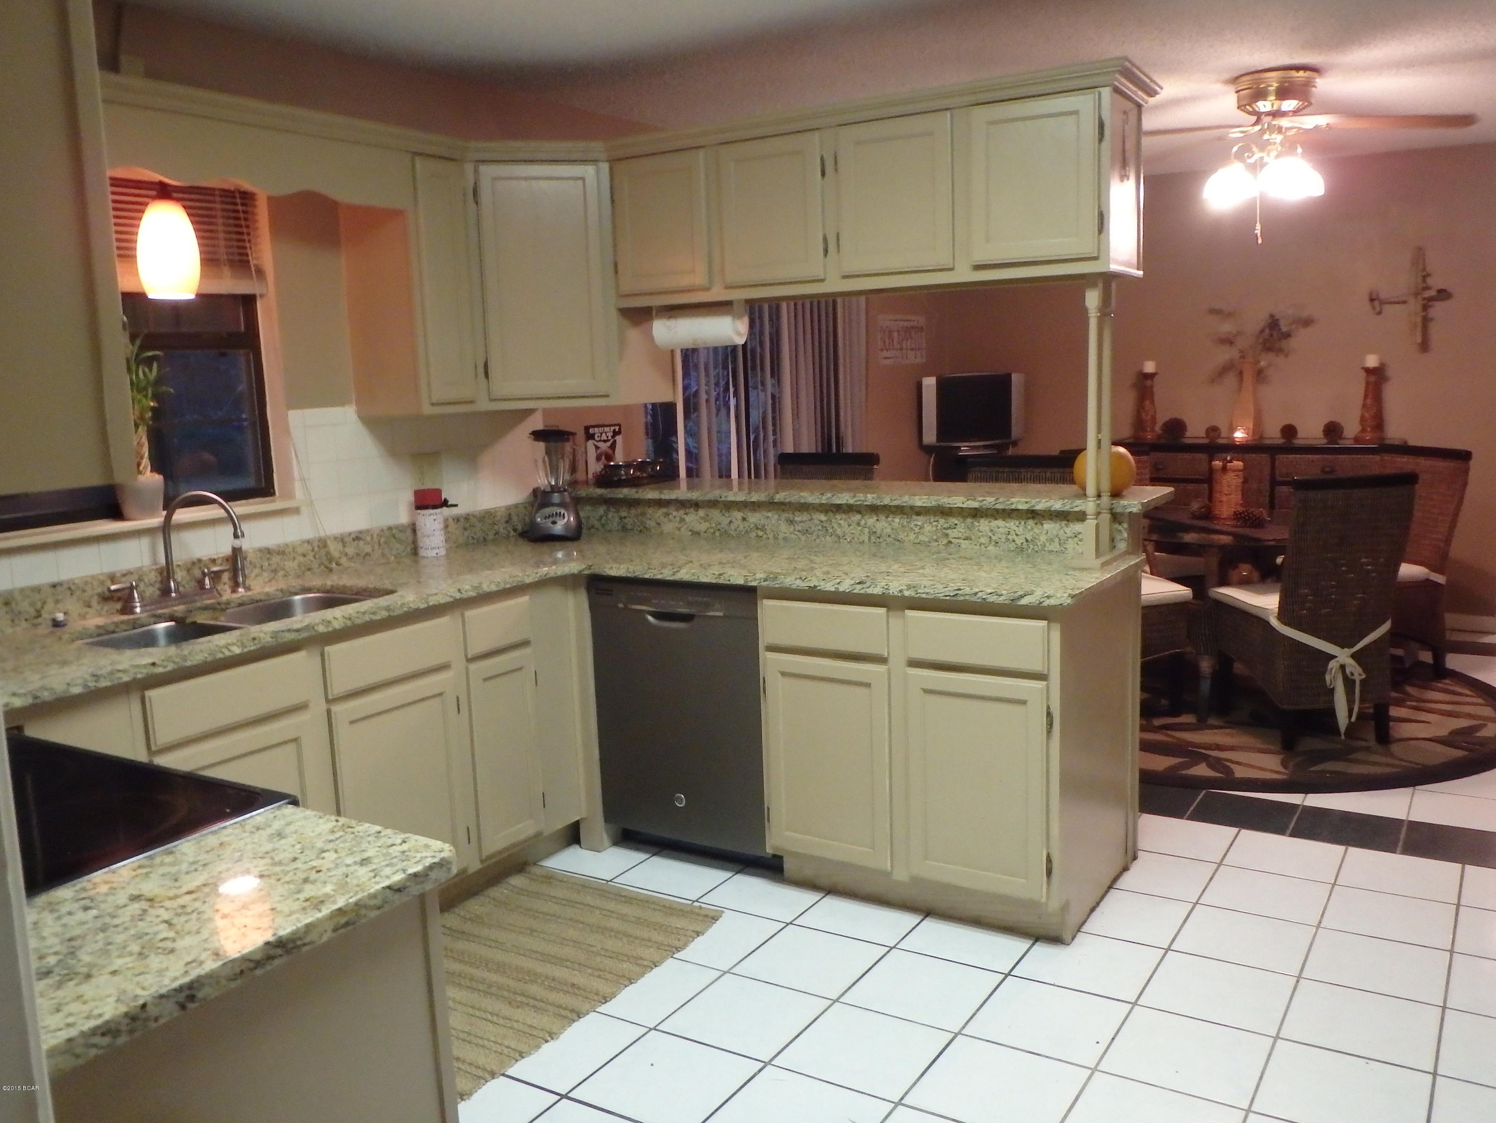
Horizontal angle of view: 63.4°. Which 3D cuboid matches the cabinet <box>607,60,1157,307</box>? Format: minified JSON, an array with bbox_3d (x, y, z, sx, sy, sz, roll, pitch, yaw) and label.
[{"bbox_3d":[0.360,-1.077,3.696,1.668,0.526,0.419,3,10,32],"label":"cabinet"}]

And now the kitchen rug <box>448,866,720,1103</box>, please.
[{"bbox_3d":[-0.697,1.024,2.961,0.750,0.012,1.250,3,10,33],"label":"kitchen rug"}]

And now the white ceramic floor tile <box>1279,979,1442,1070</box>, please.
[{"bbox_3d":[1.358,1.023,2.671,0.299,0.012,0.299,3,10,32],"label":"white ceramic floor tile"}]

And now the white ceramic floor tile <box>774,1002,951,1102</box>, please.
[{"bbox_3d":[0.254,1.061,2.627,0.303,0.010,0.305,3,10,32],"label":"white ceramic floor tile"}]

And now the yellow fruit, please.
[{"bbox_3d":[1.059,-0.270,3.591,0.190,0.155,0.190,3,10,32],"label":"yellow fruit"}]

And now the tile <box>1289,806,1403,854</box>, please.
[{"bbox_3d":[1.879,0.839,3.789,0.305,0.010,0.312,3,10,32],"label":"tile"}]

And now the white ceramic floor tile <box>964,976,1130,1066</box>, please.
[{"bbox_3d":[0.678,1.041,2.745,0.299,0.012,0.299,3,10,32],"label":"white ceramic floor tile"}]

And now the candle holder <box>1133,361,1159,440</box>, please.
[{"bbox_3d":[2.201,-0.889,6.692,0.135,0.440,0.135,3,10,33],"label":"candle holder"}]

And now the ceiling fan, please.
[{"bbox_3d":[1.922,-1.475,4.408,1.300,0.550,1.300,3,10,33],"label":"ceiling fan"}]

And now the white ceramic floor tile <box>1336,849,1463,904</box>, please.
[{"bbox_3d":[1.802,0.870,3.345,0.303,0.010,0.303,3,10,33],"label":"white ceramic floor tile"}]

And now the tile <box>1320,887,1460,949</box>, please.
[{"bbox_3d":[1.643,0.911,3.098,0.303,0.010,0.303,3,10,33],"label":"tile"}]

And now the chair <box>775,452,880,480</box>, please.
[{"bbox_3d":[0.511,0.040,5.724,0.500,1.050,0.600,3,10,33],"label":"chair"}]

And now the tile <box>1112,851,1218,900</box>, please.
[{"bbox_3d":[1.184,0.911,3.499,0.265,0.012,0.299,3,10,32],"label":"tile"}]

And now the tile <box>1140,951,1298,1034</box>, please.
[{"bbox_3d":[1.100,1.010,2.835,0.299,0.012,0.299,3,10,32],"label":"tile"}]

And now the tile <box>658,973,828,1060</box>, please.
[{"bbox_3d":[-0.002,1.060,2.819,0.299,0.012,0.299,3,10,32],"label":"tile"}]

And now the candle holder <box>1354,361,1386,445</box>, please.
[{"bbox_3d":[3.141,-0.809,6.113,0.135,0.445,0.135,3,10,33],"label":"candle holder"}]

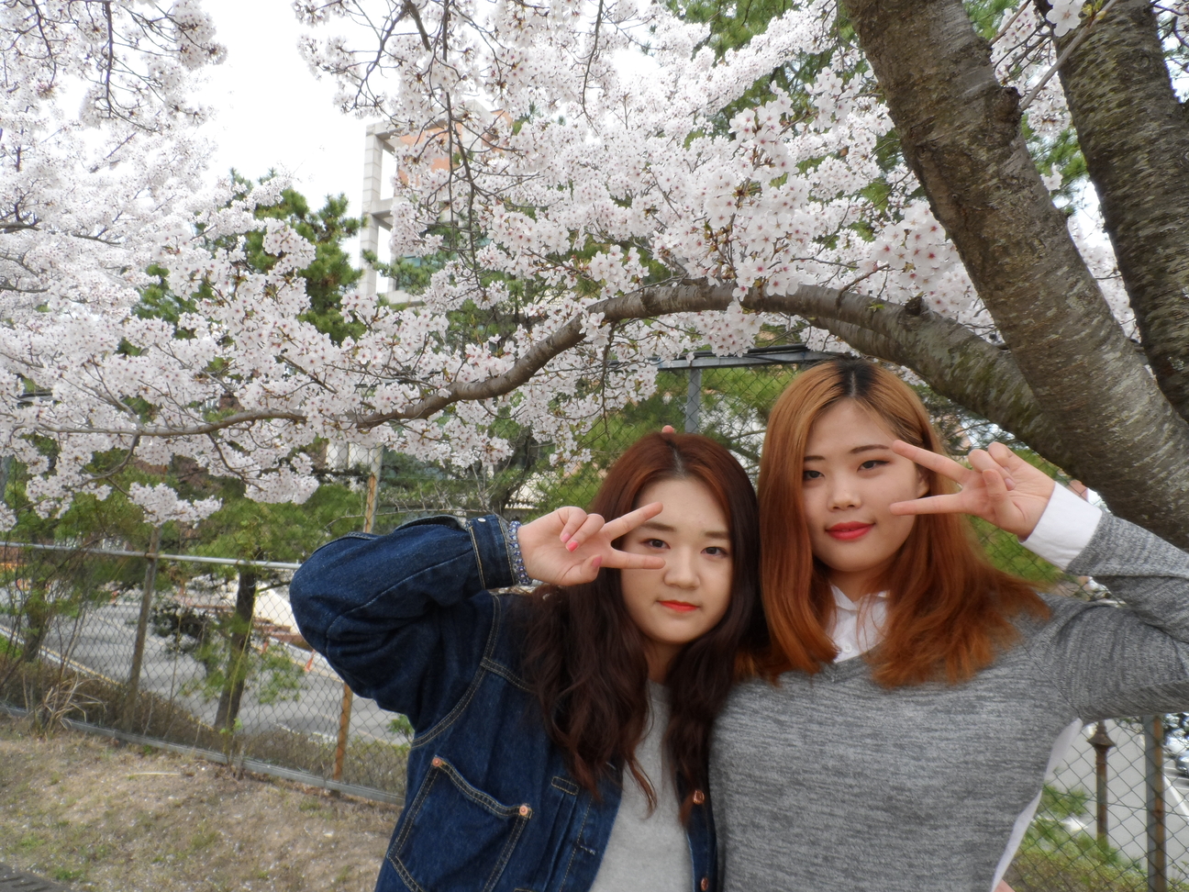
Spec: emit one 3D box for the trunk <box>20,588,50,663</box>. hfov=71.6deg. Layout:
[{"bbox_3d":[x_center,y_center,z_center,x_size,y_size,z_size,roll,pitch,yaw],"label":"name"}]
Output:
[{"bbox_3d":[-4.487,1.445,6.612,0.127,0.598,0.127,2,-4,27],"label":"trunk"}]

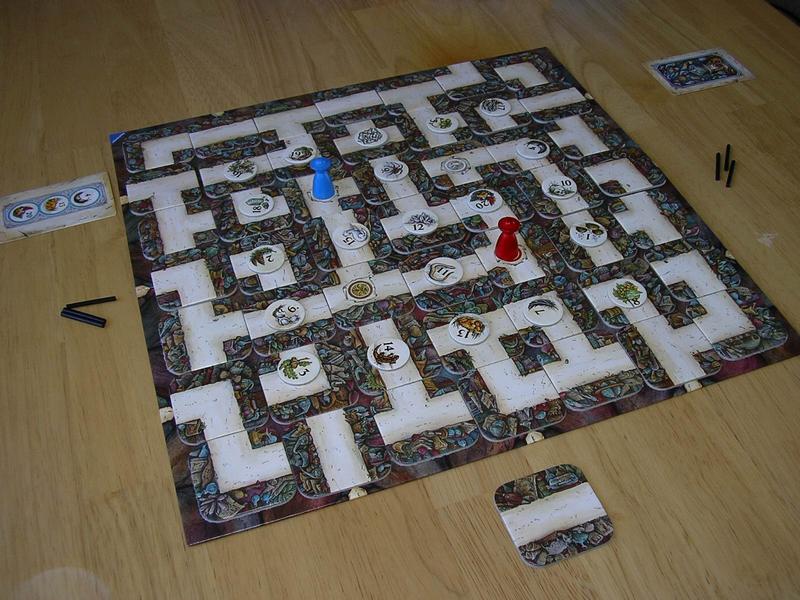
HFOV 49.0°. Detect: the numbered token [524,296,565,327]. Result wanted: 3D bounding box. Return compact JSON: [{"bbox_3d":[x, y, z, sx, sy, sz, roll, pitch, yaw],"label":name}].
[{"bbox_3d":[0.086,0.007,0.526,0.024,0.002,0.024,-1,46,1],"label":"numbered token"}]

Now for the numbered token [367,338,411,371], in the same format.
[{"bbox_3d":[-0.007,0.031,0.509,0.024,0.002,0.024,-1,46,1],"label":"numbered token"}]

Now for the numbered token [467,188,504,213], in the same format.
[{"bbox_3d":[0.058,-0.068,0.599,0.024,0.002,0.024,-1,46,1],"label":"numbered token"}]

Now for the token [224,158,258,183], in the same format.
[{"bbox_3d":[-0.114,-0.093,0.628,0.024,0.002,0.024,-14,47,-13],"label":"token"}]

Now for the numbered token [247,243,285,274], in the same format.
[{"bbox_3d":[-0.085,-0.026,0.561,0.024,0.002,0.024,-1,46,1],"label":"numbered token"}]

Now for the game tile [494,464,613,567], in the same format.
[{"bbox_3d":[0.076,0.106,0.433,0.049,0.002,0.049,-14,47,-13],"label":"game tile"}]

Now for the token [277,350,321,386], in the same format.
[{"bbox_3d":[-0.057,0.039,0.497,0.024,0.002,0.024,-1,46,1],"label":"token"}]

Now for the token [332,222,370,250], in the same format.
[{"bbox_3d":[-0.032,-0.042,0.581,0.024,0.002,0.024,-1,46,1],"label":"token"}]

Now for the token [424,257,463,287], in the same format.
[{"bbox_3d":[0.028,-0.018,0.556,0.024,0.002,0.024,-1,46,1],"label":"token"}]

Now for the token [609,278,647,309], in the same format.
[{"bbox_3d":[0.139,-0.004,0.535,0.024,0.002,0.024,-1,46,1],"label":"token"}]

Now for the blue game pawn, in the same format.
[{"bbox_3d":[-0.053,-0.085,0.605,0.016,0.028,0.016,-1,46,1],"label":"blue game pawn"}]

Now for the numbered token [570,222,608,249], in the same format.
[{"bbox_3d":[0.124,-0.043,0.578,0.024,0.002,0.024,-1,46,1],"label":"numbered token"}]

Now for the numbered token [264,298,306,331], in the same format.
[{"bbox_3d":[-0.069,0.009,0.533,0.024,0.002,0.024,-1,46,1],"label":"numbered token"}]

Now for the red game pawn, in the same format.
[{"bbox_3d":[0.068,-0.039,0.554,0.015,0.026,0.015,-1,46,1],"label":"red game pawn"}]

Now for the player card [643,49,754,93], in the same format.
[{"bbox_3d":[0.245,-0.188,0.721,0.076,0.001,0.051,-14,47,-13],"label":"player card"}]

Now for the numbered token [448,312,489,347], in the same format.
[{"bbox_3d":[0.041,0.017,0.521,0.024,0.002,0.024,-1,46,1],"label":"numbered token"}]

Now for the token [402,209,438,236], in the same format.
[{"bbox_3d":[0.014,-0.052,0.589,0.024,0.002,0.024,-1,46,1],"label":"token"}]

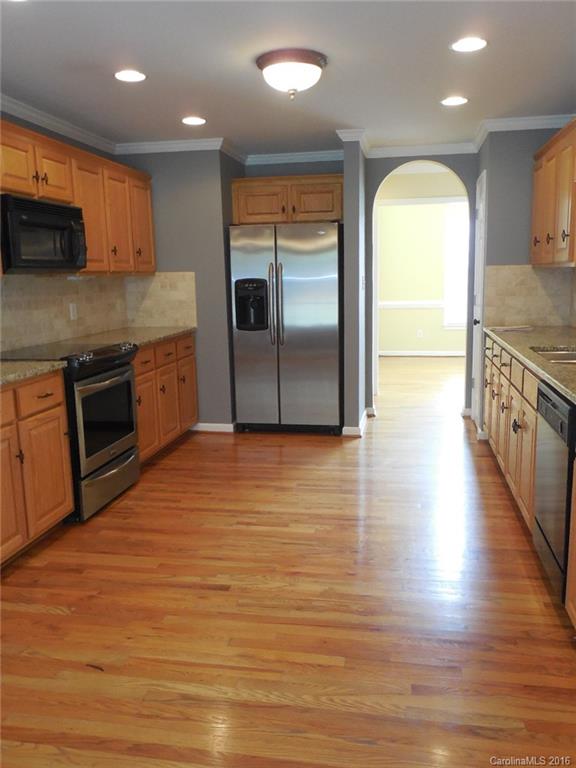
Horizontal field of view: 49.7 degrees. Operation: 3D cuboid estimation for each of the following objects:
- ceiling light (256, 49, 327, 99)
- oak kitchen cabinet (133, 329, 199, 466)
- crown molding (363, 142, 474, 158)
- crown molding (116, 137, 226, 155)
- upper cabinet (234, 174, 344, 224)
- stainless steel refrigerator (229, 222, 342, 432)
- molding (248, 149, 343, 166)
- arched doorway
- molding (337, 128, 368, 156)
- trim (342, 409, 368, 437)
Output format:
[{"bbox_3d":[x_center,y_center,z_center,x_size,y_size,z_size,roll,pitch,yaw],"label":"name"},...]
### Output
[{"bbox_3d":[0.018,-1.546,3.149,0.368,0.204,0.368,1,10,11],"label":"ceiling light"},{"bbox_3d":[-1.210,0.075,4.834,0.634,0.844,1.244,1,10,11],"label":"oak kitchen cabinet"},{"bbox_3d":[1.177,-2.057,5.474,0.969,0.084,0.076,1,10,11],"label":"crown molding"},{"bbox_3d":[-0.966,-1.919,5.035,0.977,0.083,0.070,1,10,11],"label":"crown molding"},{"bbox_3d":[0.053,-1.595,5.462,0.975,0.376,0.458,1,10,11],"label":"upper cabinet"},{"bbox_3d":[0.054,-0.491,5.532,0.903,1.756,0.820,1,10,11],"label":"stainless steel refrigerator"},{"bbox_3d":[0.079,-2.069,5.684,0.976,0.084,0.076,1,10,11],"label":"molding"},{"bbox_3d":[1.232,-0.849,5.782,0.857,2.317,0.150,1,10,11],"label":"arched doorway"},{"bbox_3d":[0.557,-1.989,5.176,0.223,0.084,0.880,1,10,11],"label":"molding"},{"bbox_3d":[0.611,0.336,5.594,0.171,0.080,0.797,1,10,11],"label":"trim"}]

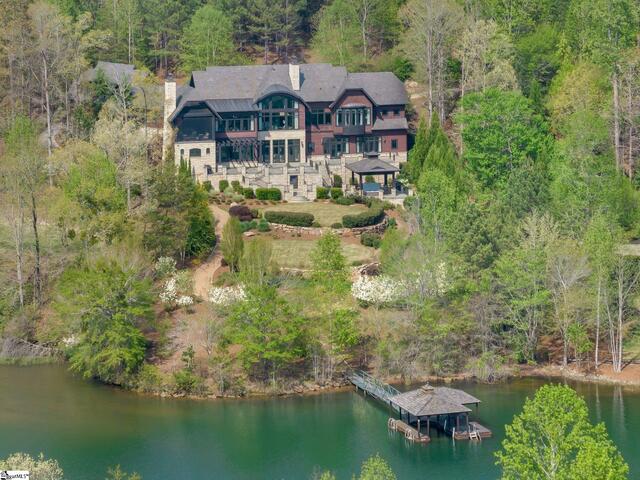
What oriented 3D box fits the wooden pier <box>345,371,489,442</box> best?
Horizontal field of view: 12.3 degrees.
[{"bbox_3d":[9.781,16.420,323.880,8.450,5.400,24.030,-4,12,-21],"label":"wooden pier"}]

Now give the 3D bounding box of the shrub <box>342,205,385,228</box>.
[{"bbox_3d":[5.568,-3.008,381.000,5.600,1.800,2.600,-8,14,-34],"label":"shrub"}]

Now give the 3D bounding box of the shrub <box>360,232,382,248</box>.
[{"bbox_3d":[6.384,0.062,369.000,2.600,1.700,2.300,0,11,0],"label":"shrub"}]

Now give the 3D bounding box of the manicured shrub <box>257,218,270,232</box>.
[{"bbox_3d":[-7.099,-1.822,374.000,1.750,1.600,1.700,0,11,0],"label":"manicured shrub"}]

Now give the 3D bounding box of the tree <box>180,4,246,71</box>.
[{"bbox_3d":[-15.965,-29.355,438.000,8.600,10.300,8.300,0,11,0],"label":"tree"}]

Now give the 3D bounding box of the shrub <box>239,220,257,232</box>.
[{"bbox_3d":[-9.109,-1.696,374.000,2.200,1.300,2.000,0,11,0],"label":"shrub"}]

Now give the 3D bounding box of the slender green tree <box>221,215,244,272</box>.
[{"bbox_3d":[-10.347,0.532,352.000,2.700,6.300,2.700,0,11,0],"label":"slender green tree"}]

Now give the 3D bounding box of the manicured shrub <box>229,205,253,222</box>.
[{"bbox_3d":[-10.202,-3.401,382.000,3.000,1.900,2.700,0,11,0],"label":"manicured shrub"}]

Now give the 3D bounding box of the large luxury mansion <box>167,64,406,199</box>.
[{"bbox_3d":[-4.671,-14.960,403.000,30.500,15.500,20.000,-2,11,-9],"label":"large luxury mansion"}]

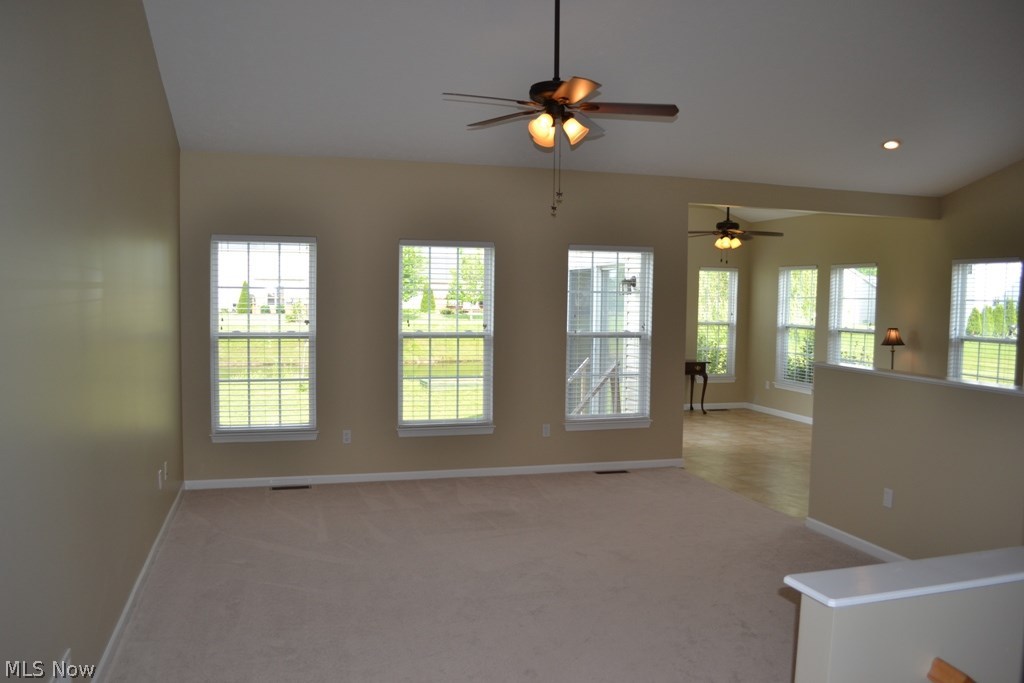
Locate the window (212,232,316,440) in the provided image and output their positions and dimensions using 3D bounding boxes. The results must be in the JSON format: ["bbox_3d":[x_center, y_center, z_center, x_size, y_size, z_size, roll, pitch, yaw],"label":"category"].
[{"bbox_3d":[-2.016,-0.017,6.270,0.840,1.675,0.110,0,4,-17],"label":"window"}]

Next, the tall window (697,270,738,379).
[{"bbox_3d":[2.951,-0.227,11.055,0.654,1.646,0.110,0,4,-17],"label":"tall window"}]

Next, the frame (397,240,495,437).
[{"bbox_3d":[-0.563,-0.019,6.676,0.859,1.675,0.110,0,4,-17],"label":"frame"}]

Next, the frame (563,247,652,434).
[{"bbox_3d":[0.913,-0.021,7.081,0.867,1.675,0.110,0,4,-17],"label":"frame"}]

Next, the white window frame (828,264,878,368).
[{"bbox_3d":[4.105,-0.098,9.243,0.110,1.649,0.807,0,4,-17],"label":"white window frame"}]

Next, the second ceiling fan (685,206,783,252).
[{"bbox_3d":[2.584,-1.420,9.178,1.320,0.650,1.320,0,4,-17],"label":"second ceiling fan"}]

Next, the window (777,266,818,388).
[{"bbox_3d":[3.802,-0.163,10.246,0.110,1.657,0.807,0,4,-17],"label":"window"}]

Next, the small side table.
[{"bbox_3d":[2.416,0.639,10.693,0.600,0.735,0.420,0,4,-17],"label":"small side table"}]

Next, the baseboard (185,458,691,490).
[{"bbox_3d":[-0.471,1.162,6.746,4.444,0.080,0.018,0,4,-17],"label":"baseboard"}]

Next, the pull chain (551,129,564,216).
[{"bbox_3d":[0.249,-0.924,4.199,0.066,0.472,0.050,0,4,-17],"label":"pull chain"}]

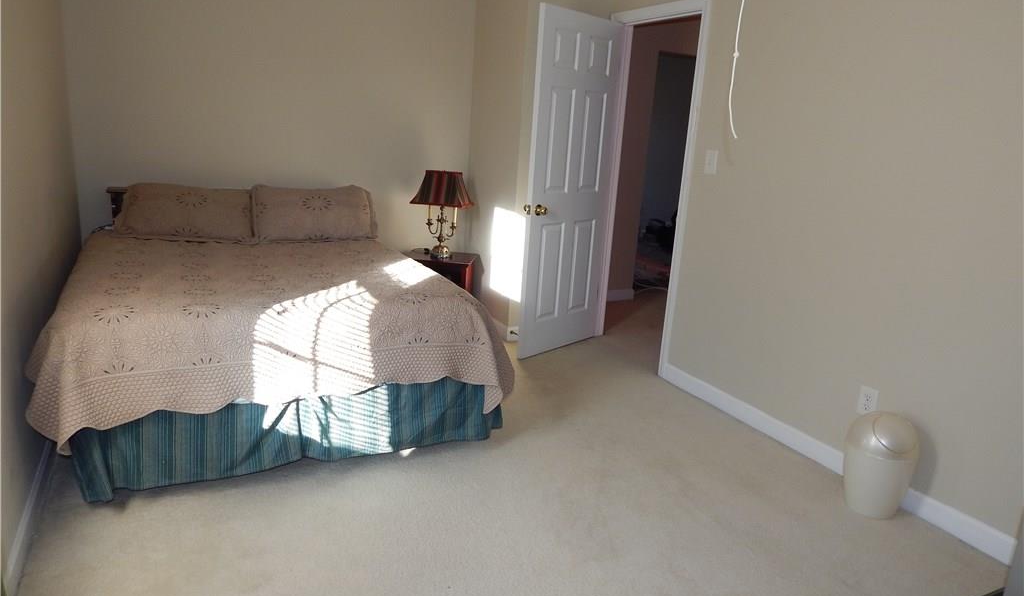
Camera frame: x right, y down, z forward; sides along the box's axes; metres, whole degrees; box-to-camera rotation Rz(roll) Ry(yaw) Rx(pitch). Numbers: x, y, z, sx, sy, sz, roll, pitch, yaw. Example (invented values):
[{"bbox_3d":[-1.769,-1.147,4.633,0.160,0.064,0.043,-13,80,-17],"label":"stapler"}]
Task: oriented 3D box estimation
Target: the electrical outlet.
[{"bbox_3d":[1.495,0.433,2.857,0.010,0.118,0.077,-4,16,-27],"label":"electrical outlet"}]

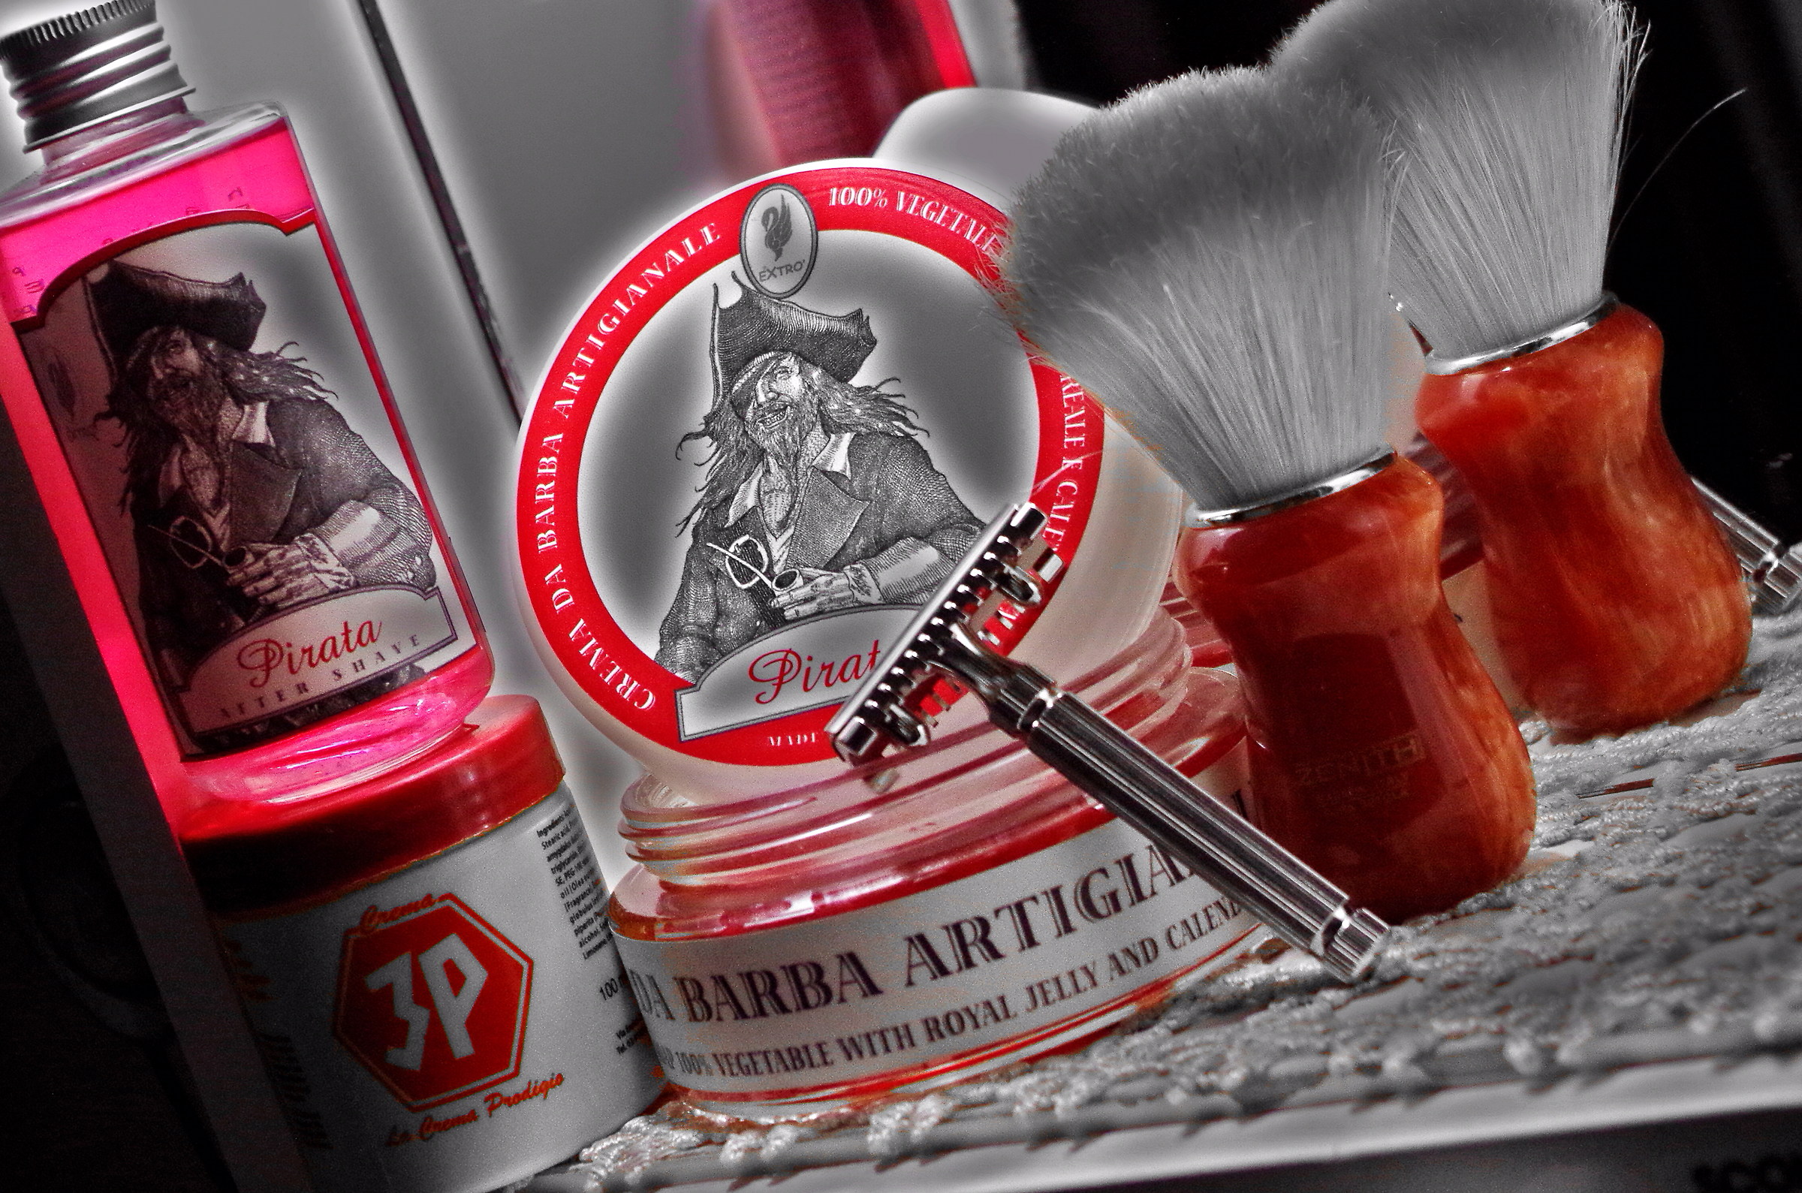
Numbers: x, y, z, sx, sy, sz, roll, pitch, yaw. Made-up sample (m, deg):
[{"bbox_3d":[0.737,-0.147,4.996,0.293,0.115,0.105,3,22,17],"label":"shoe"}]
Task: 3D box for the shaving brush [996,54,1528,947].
[{"bbox_3d":[0.049,-0.013,0.525,0.053,0.110,0.053,-17,8,5],"label":"shaving brush"}]

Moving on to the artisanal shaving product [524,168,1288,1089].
[{"bbox_3d":[-0.005,-0.001,0.558,0.093,0.113,0.099,-18,8,3],"label":"artisanal shaving product"}]

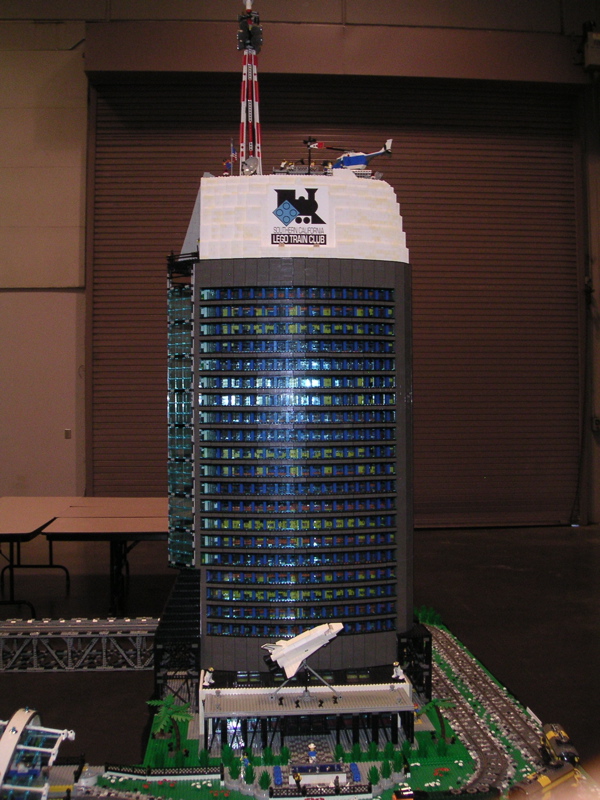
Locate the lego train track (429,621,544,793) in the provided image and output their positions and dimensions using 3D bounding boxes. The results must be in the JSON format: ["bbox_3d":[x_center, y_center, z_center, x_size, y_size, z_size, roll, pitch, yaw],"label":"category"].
[{"bbox_3d":[0.452,0.838,2.600,0.270,0.030,1.380,0,0,-5],"label":"lego train track"}]

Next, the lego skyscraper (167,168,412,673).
[{"bbox_3d":[-0.034,0.090,2.570,0.690,1.430,0.420,0,0,-5],"label":"lego skyscraper"}]

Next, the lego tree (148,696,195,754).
[{"bbox_3d":[-0.309,0.781,2.090,0.113,0.120,0.108,0,0,-5],"label":"lego tree"}]

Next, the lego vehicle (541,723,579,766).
[{"bbox_3d":[0.588,0.806,1.985,0.054,0.085,0.180,0,0,6],"label":"lego vehicle"}]

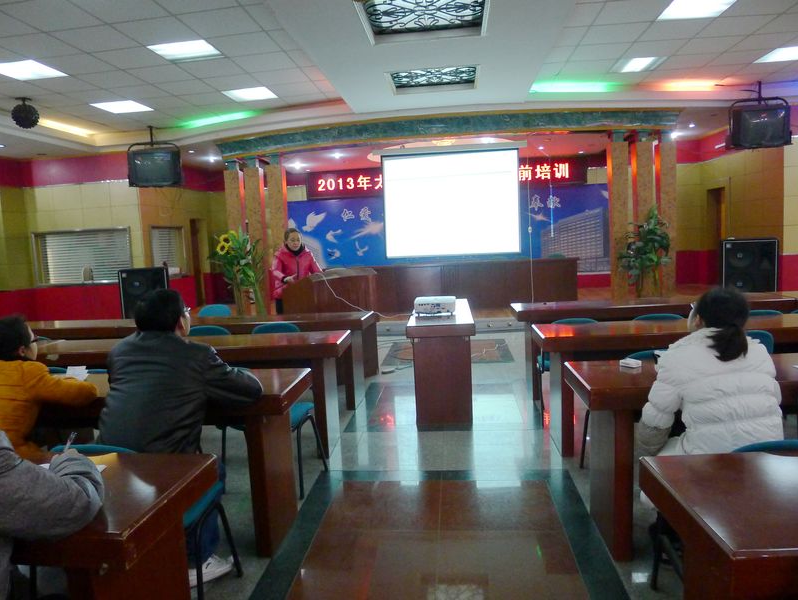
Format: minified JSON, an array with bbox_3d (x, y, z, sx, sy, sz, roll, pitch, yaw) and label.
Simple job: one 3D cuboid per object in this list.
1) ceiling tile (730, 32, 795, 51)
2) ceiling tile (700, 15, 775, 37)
[{"bbox_3d":[4.080,-2.903,6.239,0.600,0.020,0.600,-2,6,6],"label":"ceiling tile"},{"bbox_3d":[3.465,-2.814,5.716,0.600,0.020,0.590,-2,6,6],"label":"ceiling tile"}]

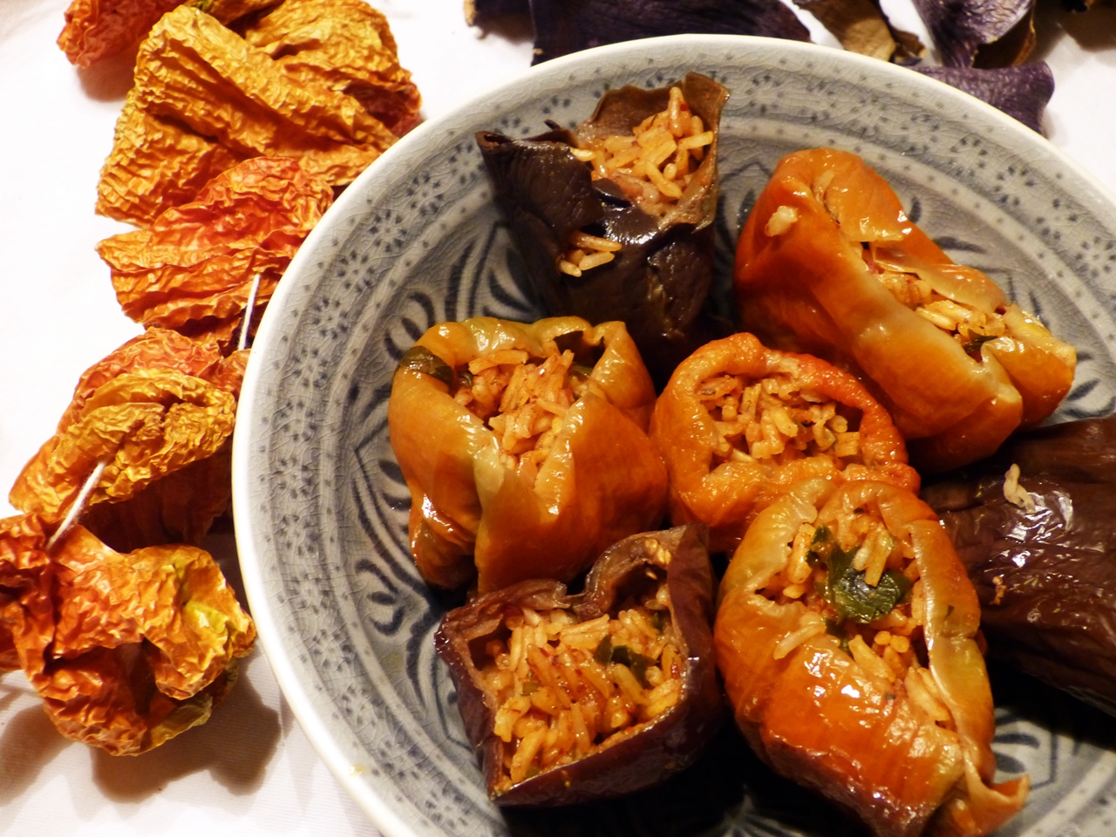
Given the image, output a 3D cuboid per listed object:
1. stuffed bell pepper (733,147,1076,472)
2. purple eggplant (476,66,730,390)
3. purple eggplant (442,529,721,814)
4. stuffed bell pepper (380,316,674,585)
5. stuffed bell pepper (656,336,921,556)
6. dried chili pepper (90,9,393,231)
[{"bbox_3d":[0.079,-0.021,0.341,0.080,0.054,0.042,40,68,17],"label":"stuffed bell pepper"},{"bbox_3d":[0.011,-0.046,0.349,0.056,0.060,0.047,-6,63,-5],"label":"purple eggplant"},{"bbox_3d":[0.004,0.055,0.301,0.053,0.046,0.051,-21,65,-12],"label":"purple eggplant"},{"bbox_3d":[-0.008,0.010,0.328,0.058,0.048,0.050,1,63,-1],"label":"stuffed bell pepper"},{"bbox_3d":[0.050,0.011,0.328,0.054,0.046,0.046,1,63,-1],"label":"stuffed bell pepper"},{"bbox_3d":[-0.088,-0.083,0.399,0.084,0.038,0.064,-10,63,-7],"label":"dried chili pepper"}]

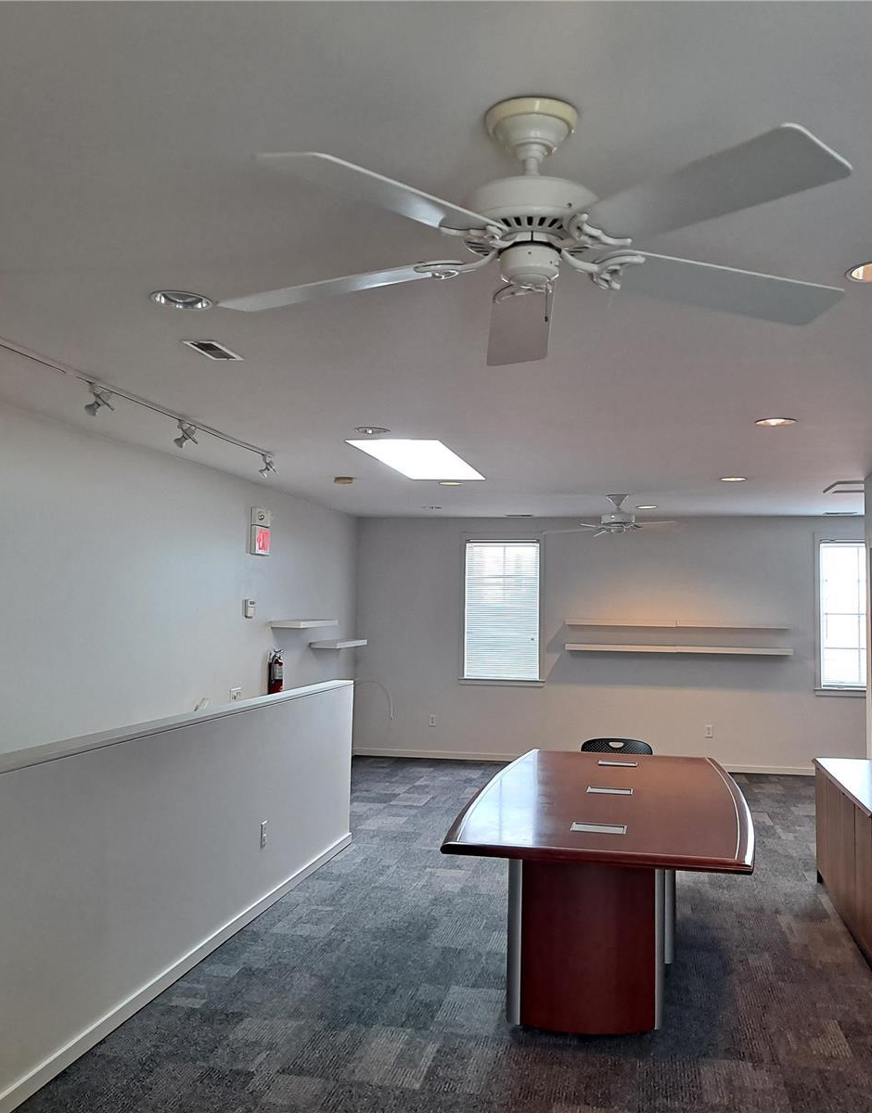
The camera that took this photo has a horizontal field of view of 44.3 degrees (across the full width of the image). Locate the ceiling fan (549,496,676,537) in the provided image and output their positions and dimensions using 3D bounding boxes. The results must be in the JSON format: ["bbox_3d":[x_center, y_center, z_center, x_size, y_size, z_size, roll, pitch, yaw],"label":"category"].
[{"bbox_3d":[1.544,-0.350,9.059,1.310,0.330,1.290,0,-3,11],"label":"ceiling fan"}]

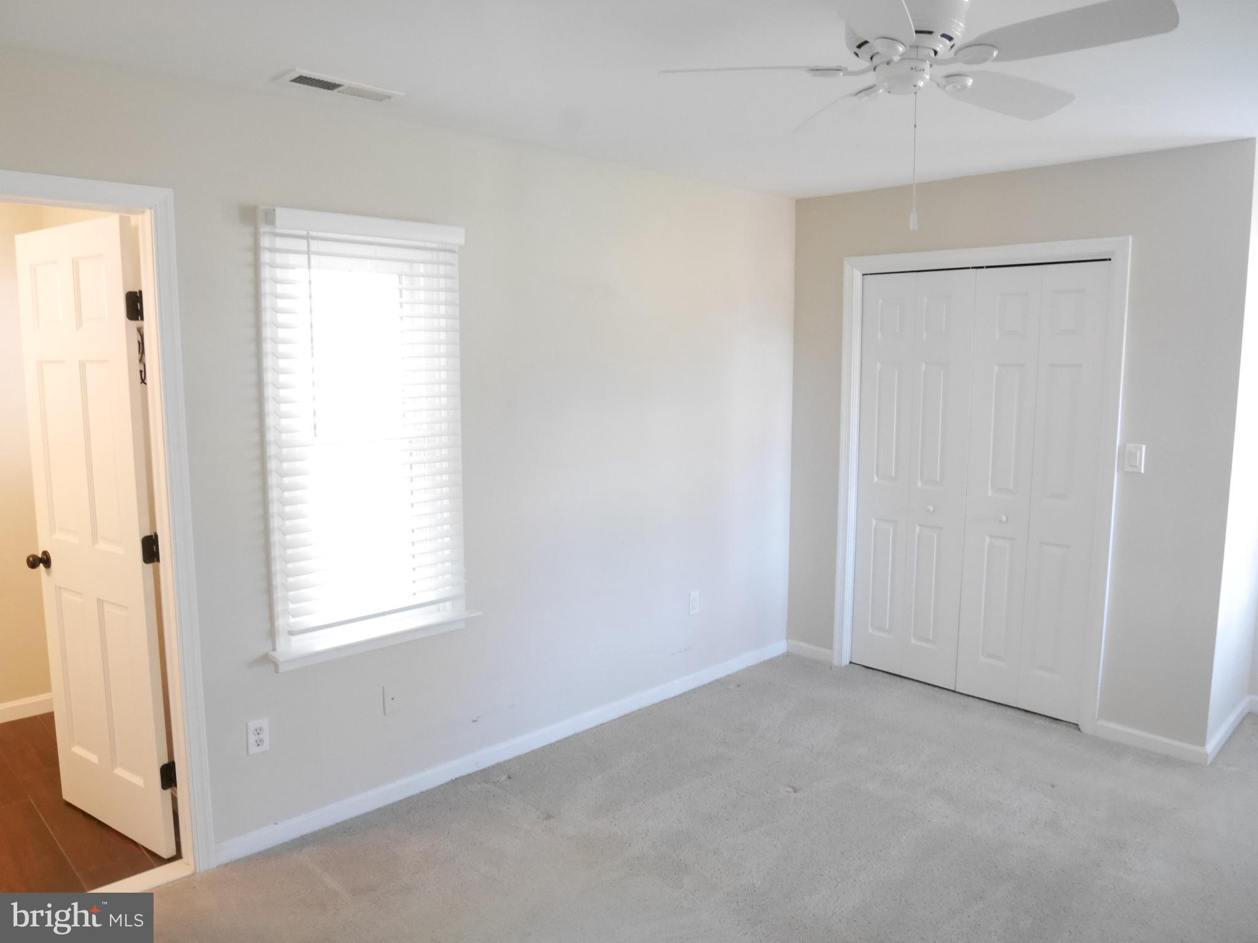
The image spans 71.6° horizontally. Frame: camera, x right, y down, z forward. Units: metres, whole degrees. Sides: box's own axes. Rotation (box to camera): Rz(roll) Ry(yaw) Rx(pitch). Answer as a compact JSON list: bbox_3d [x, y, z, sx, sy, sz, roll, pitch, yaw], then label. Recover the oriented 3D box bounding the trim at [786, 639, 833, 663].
[{"bbox_3d":[0.971,0.979,4.716,0.297,0.075,0.016,7,10,44],"label":"trim"}]

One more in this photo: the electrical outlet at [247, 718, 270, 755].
[{"bbox_3d":[-1.190,0.854,2.806,0.070,0.114,0.010,-7,10,-43],"label":"electrical outlet"}]

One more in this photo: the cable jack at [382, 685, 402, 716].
[{"bbox_3d":[-0.847,0.816,3.133,0.070,0.114,0.010,-7,10,-43],"label":"cable jack"}]

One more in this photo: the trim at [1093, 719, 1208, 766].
[{"bbox_3d":[2.130,1.111,3.572,0.397,0.075,0.016,7,10,44],"label":"trim"}]

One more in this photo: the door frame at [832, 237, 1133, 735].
[{"bbox_3d":[1.575,0.038,4.075,1.322,2.118,0.100,7,10,44],"label":"door frame"}]

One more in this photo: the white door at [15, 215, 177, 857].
[{"bbox_3d":[-1.773,0.227,2.870,0.698,2.030,0.035,5,9,32],"label":"white door"}]

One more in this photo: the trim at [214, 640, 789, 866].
[{"bbox_3d":[-0.211,1.091,3.785,3.012,0.075,0.016,-7,10,-43],"label":"trim"}]

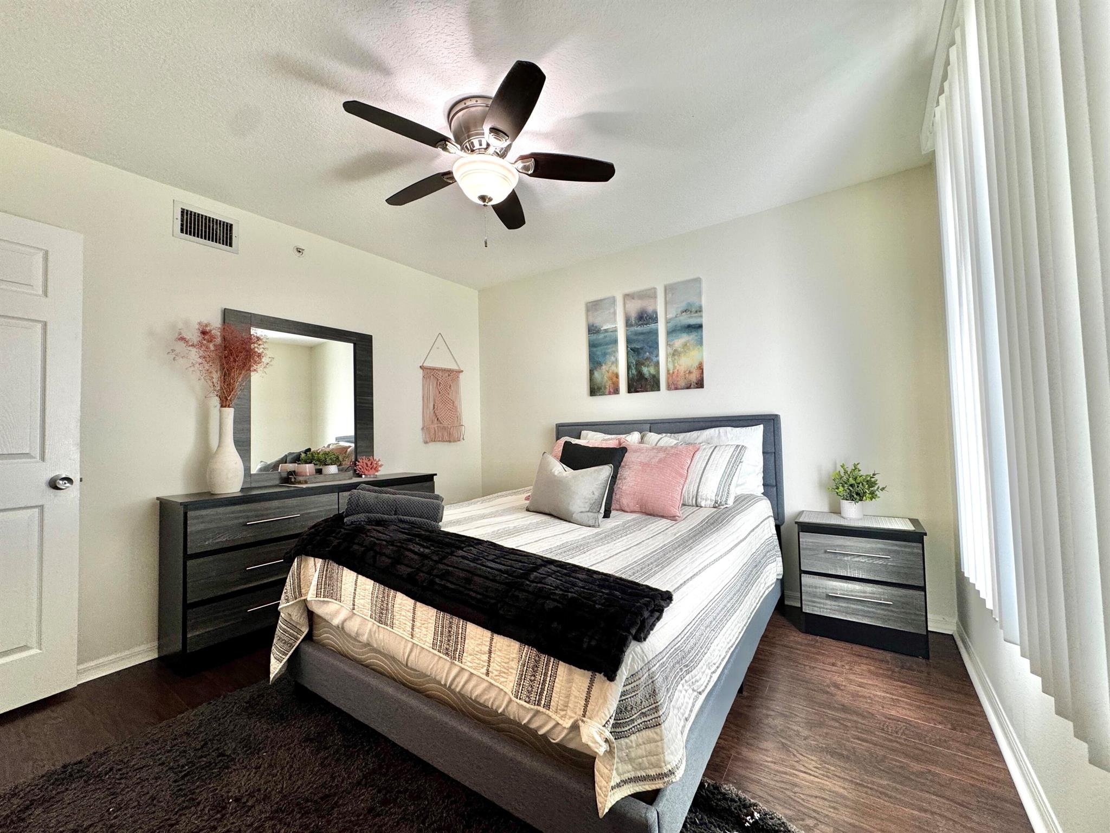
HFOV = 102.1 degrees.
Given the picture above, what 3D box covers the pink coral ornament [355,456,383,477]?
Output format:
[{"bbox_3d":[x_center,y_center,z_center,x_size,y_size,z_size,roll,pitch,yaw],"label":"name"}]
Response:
[{"bbox_3d":[-1.282,0.353,3.109,0.120,0.150,0.190,-3,-2,35],"label":"pink coral ornament"}]

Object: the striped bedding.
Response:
[{"bbox_3d":[0.094,0.774,2.301,1.670,0.560,2.090,-3,-2,35],"label":"striped bedding"}]

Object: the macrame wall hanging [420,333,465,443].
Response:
[{"bbox_3d":[-0.940,-0.242,3.818,0.030,0.935,0.460,-3,-2,35],"label":"macrame wall hanging"}]

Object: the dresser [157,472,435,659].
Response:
[{"bbox_3d":[-1.415,0.814,2.759,0.360,0.795,1.510,-3,-2,35],"label":"dresser"}]

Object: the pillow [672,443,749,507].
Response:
[{"bbox_3d":[0.819,0.320,2.649,0.620,0.430,0.170,-3,-27,35],"label":"pillow"}]

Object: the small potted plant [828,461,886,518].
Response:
[{"bbox_3d":[1.645,0.407,2.447,0.265,0.295,0.240,-3,-2,35],"label":"small potted plant"}]

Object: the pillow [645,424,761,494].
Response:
[{"bbox_3d":[0.900,0.281,2.846,0.760,0.460,0.180,-3,-17,35],"label":"pillow"}]

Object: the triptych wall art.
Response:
[{"bbox_3d":[0.632,-0.549,3.291,0.905,0.755,0.030,-3,-2,35],"label":"triptych wall art"}]

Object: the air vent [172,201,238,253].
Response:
[{"bbox_3d":[-1.911,-1.040,2.476,0.020,0.200,0.297,-3,-2,35],"label":"air vent"}]

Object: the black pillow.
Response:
[{"bbox_3d":[0.176,0.332,2.418,0.410,0.410,0.140,-3,-32,35],"label":"black pillow"}]

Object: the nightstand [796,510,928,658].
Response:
[{"bbox_3d":[1.619,0.845,2.384,0.545,0.580,0.365,-3,-2,35],"label":"nightstand"}]

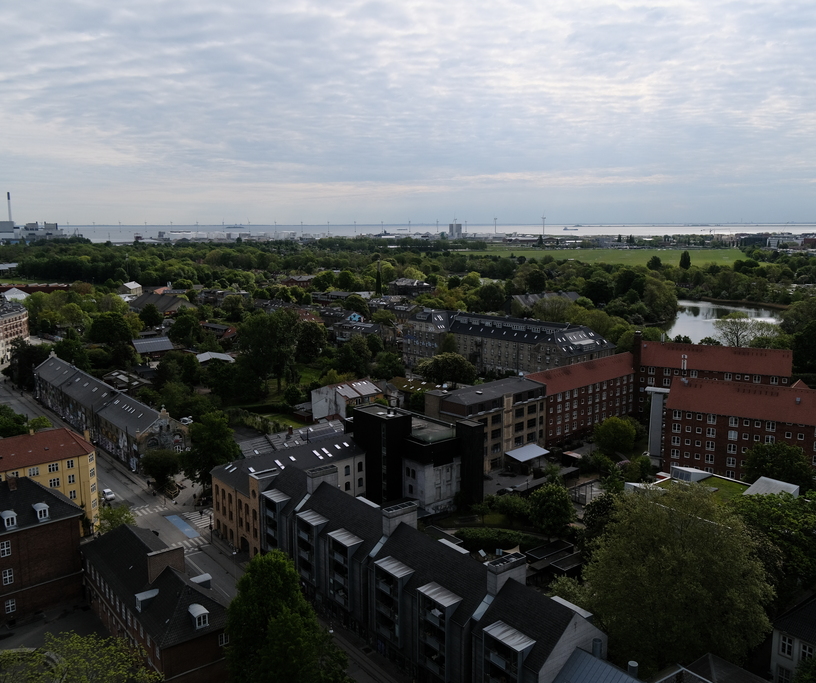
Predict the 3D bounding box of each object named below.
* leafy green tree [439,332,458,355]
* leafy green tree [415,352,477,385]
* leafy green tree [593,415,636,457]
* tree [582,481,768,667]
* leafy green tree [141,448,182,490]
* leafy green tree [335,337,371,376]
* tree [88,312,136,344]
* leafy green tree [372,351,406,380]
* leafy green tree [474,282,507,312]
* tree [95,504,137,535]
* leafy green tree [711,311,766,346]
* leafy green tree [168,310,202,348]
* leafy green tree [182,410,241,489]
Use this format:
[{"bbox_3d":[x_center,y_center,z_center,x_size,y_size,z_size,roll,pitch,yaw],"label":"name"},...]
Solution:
[{"bbox_3d":[16.052,3.683,292.324,7.899,14.243,7.899,0,9,0],"label":"leafy green tree"},{"bbox_3d":[12.600,9.760,240.140,19.600,12.000,19.600,0,9,0],"label":"leafy green tree"},{"bbox_3d":[47.900,22.230,171.250,9.500,9.400,9.500,0,9,0],"label":"leafy green tree"},{"bbox_3d":[32.000,28.740,89.040,21.000,22.800,21.000,0,9,0],"label":"tree"},{"bbox_3d":[-49.200,25.250,146.970,8.180,7.860,8.180,-3,10,-19],"label":"leafy green tree"},{"bbox_3d":[-20.734,5.979,274.812,12.963,15.487,12.963,0,9,0],"label":"leafy green tree"},{"bbox_3d":[-136.592,-4.785,339.335,20.245,16.694,20.245,0,9,0],"label":"tree"},{"bbox_3d":[-6.180,8.240,245.800,11.000,9.980,11.000,0,9,-1],"label":"leafy green tree"},{"bbox_3d":[49.570,-25.720,435.320,17.710,16.830,17.710,1,9,6],"label":"leafy green tree"},{"bbox_3d":[-53.423,33.067,134.502,7.403,7.003,7.403,0,9,0],"label":"tree"},{"bbox_3d":[131.000,-2.400,293.380,19.500,18.000,19.500,0,9,0],"label":"leafy green tree"},{"bbox_3d":[-97.500,-4.790,324.400,13.800,13.800,13.800,0,9,0],"label":"leafy green tree"},{"bbox_3d":[-39.000,22.230,144.910,11.500,17.800,11.500,0,9,0],"label":"leafy green tree"}]

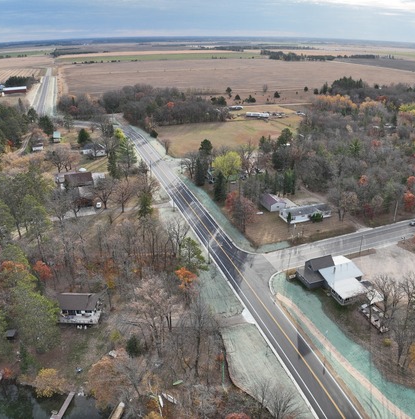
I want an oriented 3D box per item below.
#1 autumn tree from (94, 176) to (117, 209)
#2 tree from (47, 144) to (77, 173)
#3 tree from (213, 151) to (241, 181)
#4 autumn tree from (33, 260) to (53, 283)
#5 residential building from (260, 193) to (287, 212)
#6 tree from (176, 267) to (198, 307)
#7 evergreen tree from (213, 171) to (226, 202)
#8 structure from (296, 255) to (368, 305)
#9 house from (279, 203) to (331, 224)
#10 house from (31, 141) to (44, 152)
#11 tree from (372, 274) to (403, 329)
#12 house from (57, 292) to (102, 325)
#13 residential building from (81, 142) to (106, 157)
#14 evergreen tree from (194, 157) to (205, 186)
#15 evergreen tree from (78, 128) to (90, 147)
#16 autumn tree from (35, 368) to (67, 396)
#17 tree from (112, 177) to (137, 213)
[{"bbox_3d":[-42.360,-7.270,160.940,9.000,13.300,9.000,-7,25,-14],"label":"autumn tree"},{"bbox_3d":[-77.630,-27.380,206.050,14.500,13.500,13.000,-9,26,-19],"label":"tree"},{"bbox_3d":[10.600,-23.290,212.490,14.890,18.020,14.890,0,24,0],"label":"tree"},{"bbox_3d":[-52.560,20.460,123.000,6.160,9.570,6.160,0,24,0],"label":"autumn tree"},{"bbox_3d":[28.210,-2.970,164.380,7.200,4.300,9.000,-9,26,-20],"label":"residential building"},{"bbox_3d":[-5.920,22.520,111.850,6.020,13.870,6.020,0,24,0],"label":"tree"},{"bbox_3d":[5.700,-10.300,177.100,6.000,15.200,6.000,0,24,0],"label":"evergreen tree"},{"bbox_3d":[38.600,20.860,118.240,16.000,7.000,16.500,-8,25,-16],"label":"structure"},{"bbox_3d":[43.150,0.850,169.210,21.400,4.800,8.460,-8,25,-18],"label":"house"},{"bbox_3d":[-115.000,-42.210,262.240,7.500,4.000,6.800,-10,26,-22],"label":"house"},{"bbox_3d":[44.800,23.020,96.450,7.900,15.500,7.900,13,28,27],"label":"tree"},{"bbox_3d":[-35.700,27.710,110.910,11.200,6.200,11.500,0,24,0],"label":"house"},{"bbox_3d":[-69.540,-36.620,238.470,14.000,4.900,10.000,-2,25,-5],"label":"residential building"},{"bbox_3d":[-3.820,-18.130,184.870,4.600,13.500,4.600,-1,24,-1],"label":"evergreen tree"},{"bbox_3d":[-85.700,-49.800,268.500,7.400,12.300,7.400,0,24,0],"label":"evergreen tree"},{"bbox_3d":[-35.500,39.200,87.900,6.800,4.800,6.500,0,24,0],"label":"autumn tree"},{"bbox_3d":[-38.160,-6.140,173.860,10.010,15.950,10.010,0,24,0],"label":"tree"}]

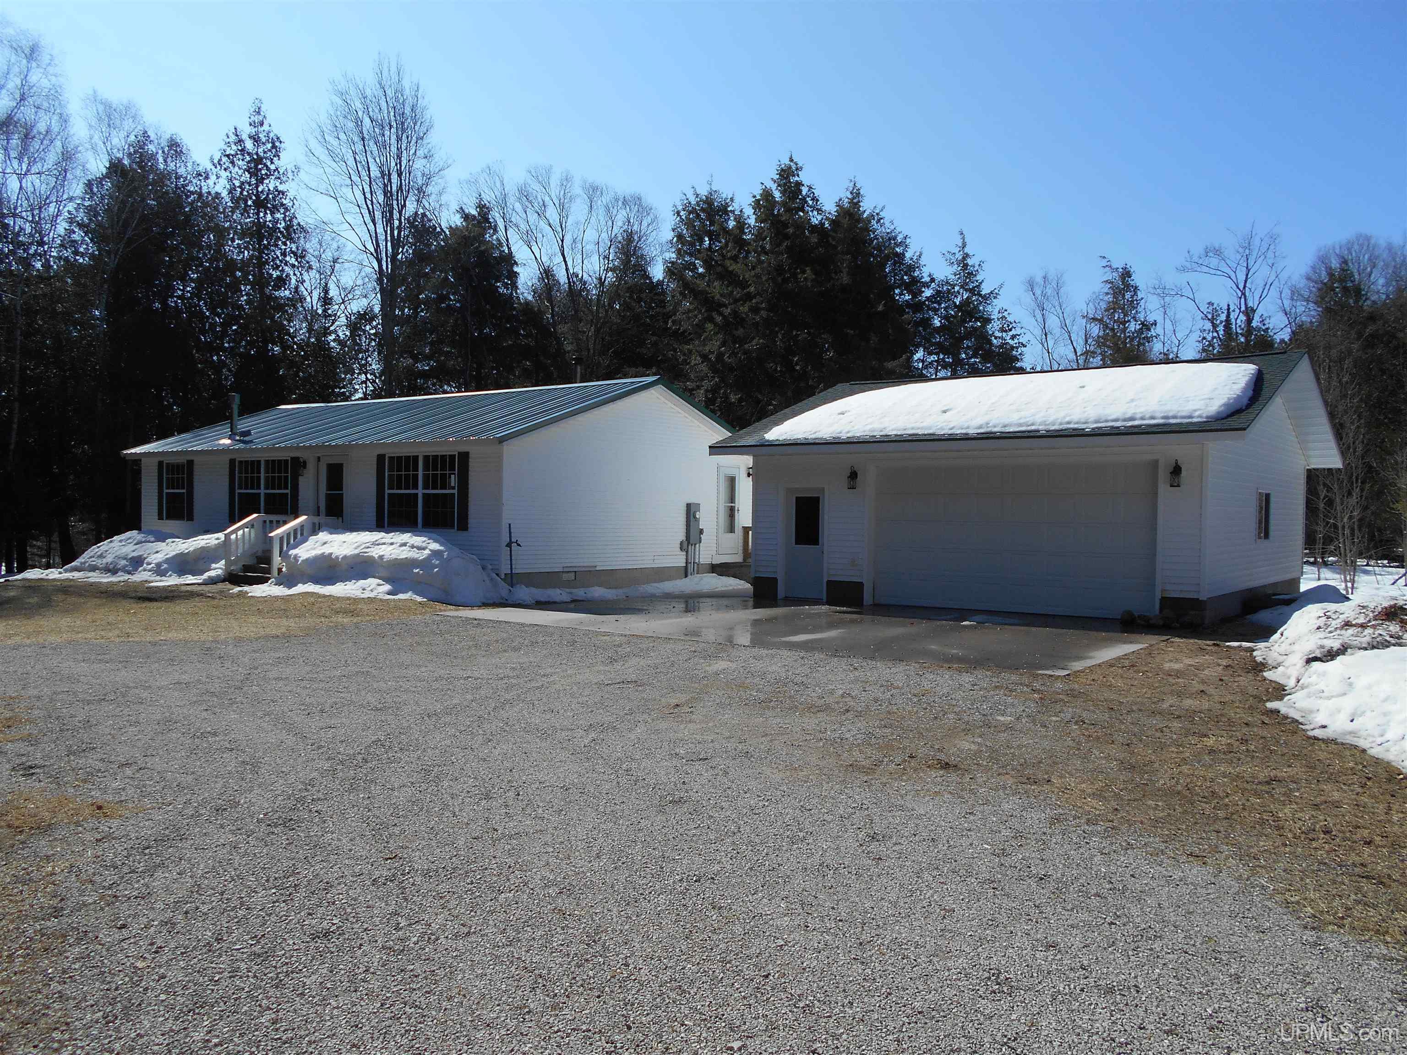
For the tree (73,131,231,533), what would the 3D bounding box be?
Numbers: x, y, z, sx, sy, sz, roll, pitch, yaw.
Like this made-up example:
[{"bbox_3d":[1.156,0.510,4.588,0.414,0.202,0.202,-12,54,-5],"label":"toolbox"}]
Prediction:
[{"bbox_3d":[-17.828,-6.002,34.119,5.000,13.568,5.000,1,1,0],"label":"tree"}]

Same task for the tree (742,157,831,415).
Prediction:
[{"bbox_3d":[2.734,-5.807,36.120,3.700,13.665,3.700,1,1,0],"label":"tree"}]

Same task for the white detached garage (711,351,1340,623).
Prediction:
[{"bbox_3d":[6.667,-0.883,20.987,9.230,4.473,9.499,2,1,38],"label":"white detached garage"}]

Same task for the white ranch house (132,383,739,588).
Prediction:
[{"bbox_3d":[-6.759,-1.117,26.797,14.653,4.459,8.837,2,1,37],"label":"white ranch house"}]

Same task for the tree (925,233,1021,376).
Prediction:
[{"bbox_3d":[10.406,-5.226,41.110,4.000,12.537,4.000,1,1,0],"label":"tree"}]

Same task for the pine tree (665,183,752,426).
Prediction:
[{"bbox_3d":[0.082,-5.375,36.111,3.600,12.731,3.600,1,1,0],"label":"pine tree"}]

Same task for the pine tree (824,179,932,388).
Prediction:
[{"bbox_3d":[6.011,-5.526,37.115,4.000,13.158,4.000,1,1,0],"label":"pine tree"}]

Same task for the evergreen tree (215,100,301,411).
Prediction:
[{"bbox_3d":[-15.693,-7.098,37.138,3.500,15.711,3.500,1,1,0],"label":"evergreen tree"}]

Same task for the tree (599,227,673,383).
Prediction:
[{"bbox_3d":[-2.906,-5.901,44.117,3.300,13.420,3.300,1,1,0],"label":"tree"}]

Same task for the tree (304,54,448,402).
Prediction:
[{"bbox_3d":[-12.546,-8.562,40.163,5.400,18.619,5.400,1,1,0],"label":"tree"}]

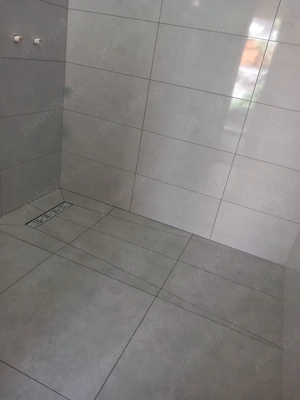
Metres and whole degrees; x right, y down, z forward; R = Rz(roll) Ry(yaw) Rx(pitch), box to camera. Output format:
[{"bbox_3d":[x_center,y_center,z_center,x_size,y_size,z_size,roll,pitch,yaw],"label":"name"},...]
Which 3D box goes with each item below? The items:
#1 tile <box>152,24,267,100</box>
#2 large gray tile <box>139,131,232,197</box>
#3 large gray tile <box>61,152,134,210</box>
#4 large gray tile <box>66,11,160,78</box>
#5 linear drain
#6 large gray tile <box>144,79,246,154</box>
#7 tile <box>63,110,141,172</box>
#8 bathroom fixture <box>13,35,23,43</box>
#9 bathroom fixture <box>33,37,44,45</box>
[{"bbox_3d":[0.302,-0.763,1.722,0.600,0.300,0.010,18,26,16],"label":"tile"},{"bbox_3d":[0.203,-0.228,1.981,0.600,0.300,0.010,18,26,16],"label":"large gray tile"},{"bbox_3d":[-0.396,-0.140,2.271,0.600,0.300,0.010,18,26,16],"label":"large gray tile"},{"bbox_3d":[-0.247,-0.943,1.883,0.600,0.300,0.010,18,26,16],"label":"large gray tile"},{"bbox_3d":[-0.650,0.098,2.050,0.072,0.015,0.400,18,26,16],"label":"linear drain"},{"bbox_3d":[0.252,-0.495,1.851,0.600,0.300,0.010,18,26,16],"label":"large gray tile"},{"bbox_3d":[-0.346,-0.408,2.142,0.600,0.300,0.010,18,26,16],"label":"tile"},{"bbox_3d":[-0.673,-0.825,1.607,0.037,0.031,0.031,18,26,16],"label":"bathroom fixture"},{"bbox_3d":[-0.618,-0.881,1.735,0.037,0.031,0.031,18,26,16],"label":"bathroom fixture"}]

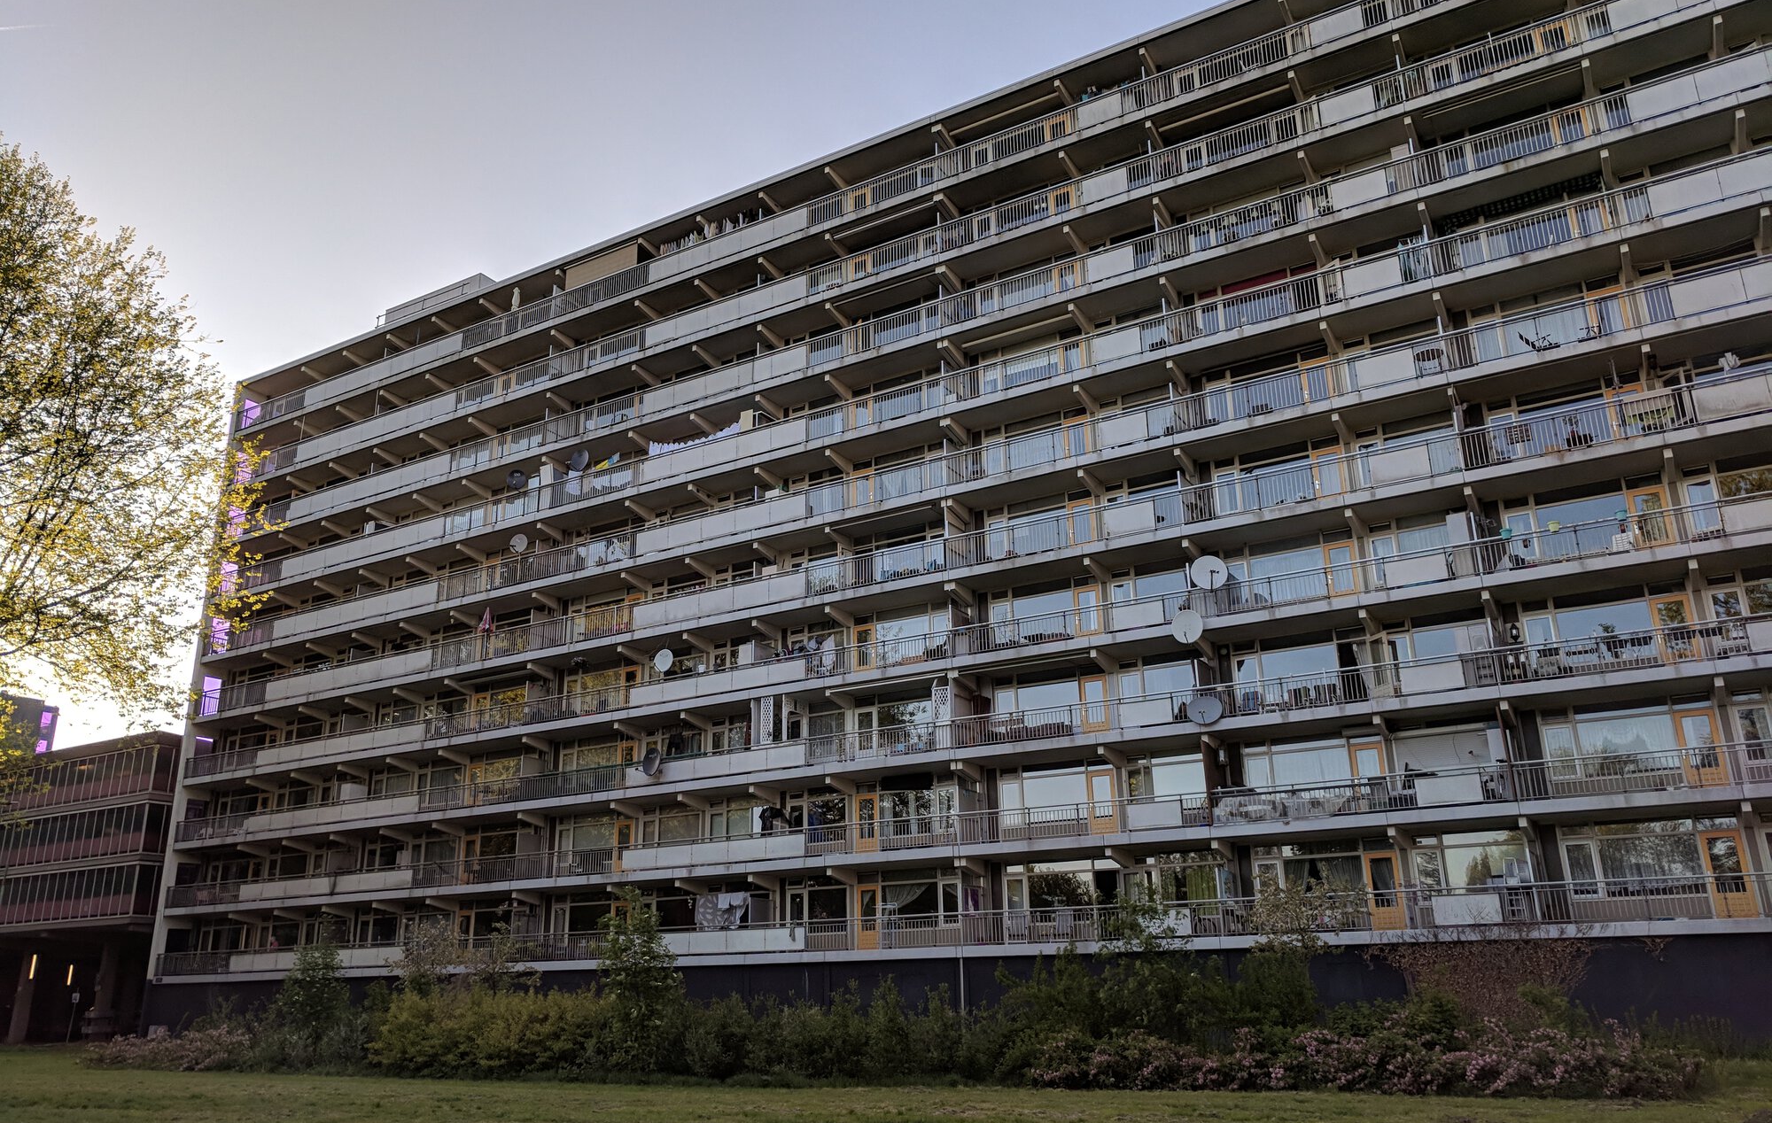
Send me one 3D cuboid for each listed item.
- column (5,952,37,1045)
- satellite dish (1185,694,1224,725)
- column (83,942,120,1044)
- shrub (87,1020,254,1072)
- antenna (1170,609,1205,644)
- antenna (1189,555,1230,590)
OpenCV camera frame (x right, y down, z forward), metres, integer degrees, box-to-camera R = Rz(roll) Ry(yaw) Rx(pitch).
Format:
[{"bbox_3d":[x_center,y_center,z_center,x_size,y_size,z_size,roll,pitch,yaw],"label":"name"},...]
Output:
[{"bbox_3d":[-45.019,22.745,69.616,0.640,4.750,0.640,-11,-21,29],"label":"column"},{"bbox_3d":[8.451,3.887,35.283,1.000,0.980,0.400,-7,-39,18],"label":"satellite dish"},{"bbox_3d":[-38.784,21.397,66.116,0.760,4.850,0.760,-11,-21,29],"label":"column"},{"bbox_3d":[-20.878,14.087,38.792,5.000,1.200,2.000,-11,-21,29],"label":"shrub"},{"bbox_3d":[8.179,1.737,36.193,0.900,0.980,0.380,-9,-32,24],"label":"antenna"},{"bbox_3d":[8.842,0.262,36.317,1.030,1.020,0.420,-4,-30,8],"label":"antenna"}]

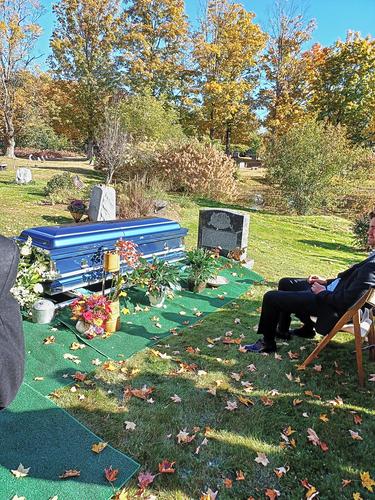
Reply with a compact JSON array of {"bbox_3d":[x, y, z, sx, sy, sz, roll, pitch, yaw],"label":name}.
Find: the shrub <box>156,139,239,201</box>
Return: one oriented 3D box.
[{"bbox_3d":[0.419,-3.699,16.800,3.500,2.700,2.800,2,11,0],"label":"shrub"}]

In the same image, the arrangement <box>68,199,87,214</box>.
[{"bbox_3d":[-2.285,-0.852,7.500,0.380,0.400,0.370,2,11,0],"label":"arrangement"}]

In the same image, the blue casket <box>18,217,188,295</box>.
[{"bbox_3d":[-0.945,-0.070,4.530,0.690,0.600,2.100,13,16,38],"label":"blue casket"}]

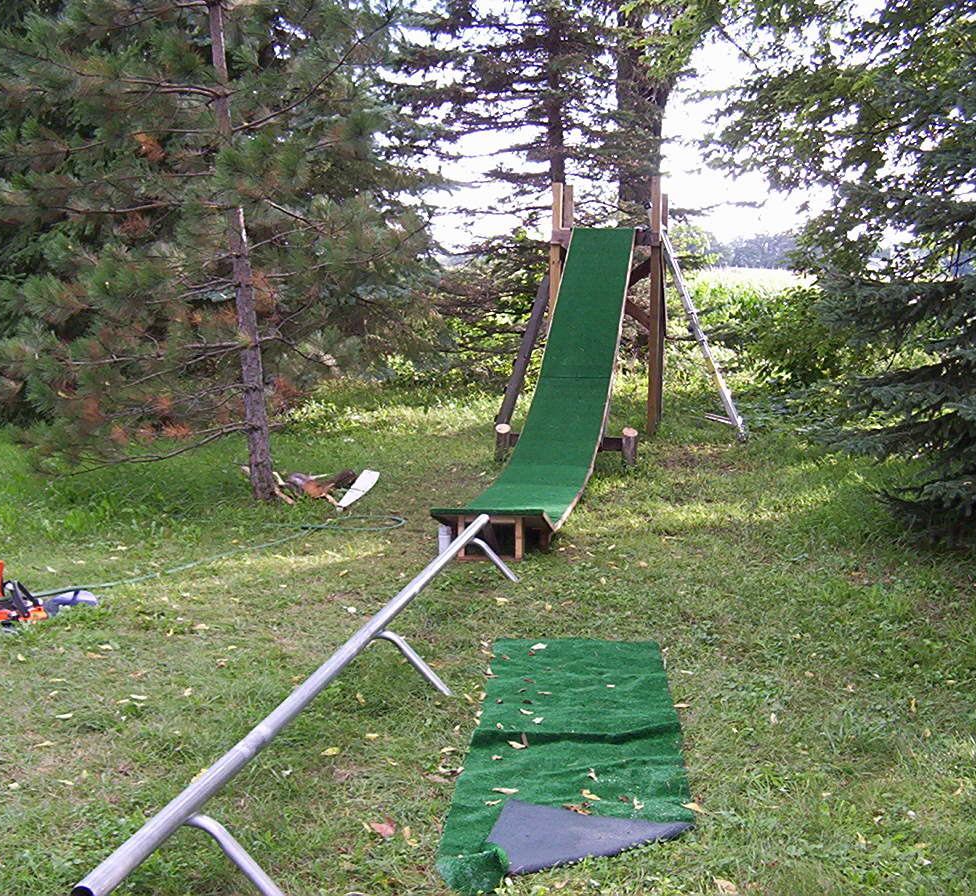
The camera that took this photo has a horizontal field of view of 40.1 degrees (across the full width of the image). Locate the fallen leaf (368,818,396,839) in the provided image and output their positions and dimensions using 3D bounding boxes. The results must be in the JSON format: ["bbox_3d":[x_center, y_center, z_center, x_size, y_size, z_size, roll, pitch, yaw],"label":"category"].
[{"bbox_3d":[-0.270,0.969,3.419,0.070,0.020,0.070,1,8,10],"label":"fallen leaf"}]

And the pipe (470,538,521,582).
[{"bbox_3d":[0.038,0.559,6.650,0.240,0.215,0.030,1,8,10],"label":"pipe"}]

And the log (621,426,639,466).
[{"bbox_3d":[1.103,0.000,10.380,0.115,0.265,0.115,1,8,10],"label":"log"}]

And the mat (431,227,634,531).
[{"bbox_3d":[0.568,-0.816,10.188,0.625,1.887,6.440,1,8,10],"label":"mat"}]

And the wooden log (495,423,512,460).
[{"bbox_3d":[0.118,-0.029,10.560,0.115,0.255,0.115,1,8,10],"label":"wooden log"}]

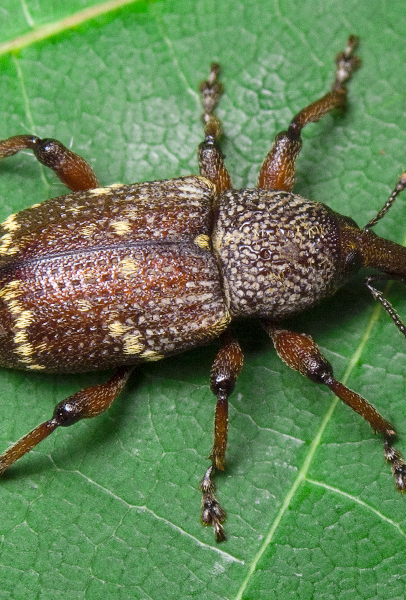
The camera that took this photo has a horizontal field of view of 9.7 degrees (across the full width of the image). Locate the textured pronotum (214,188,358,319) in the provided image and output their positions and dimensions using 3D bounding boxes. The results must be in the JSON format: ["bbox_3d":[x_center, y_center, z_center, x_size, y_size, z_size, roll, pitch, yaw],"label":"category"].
[{"bbox_3d":[0.002,-0.001,0.066,0.004,0.003,0.004,-4,66,2],"label":"textured pronotum"}]

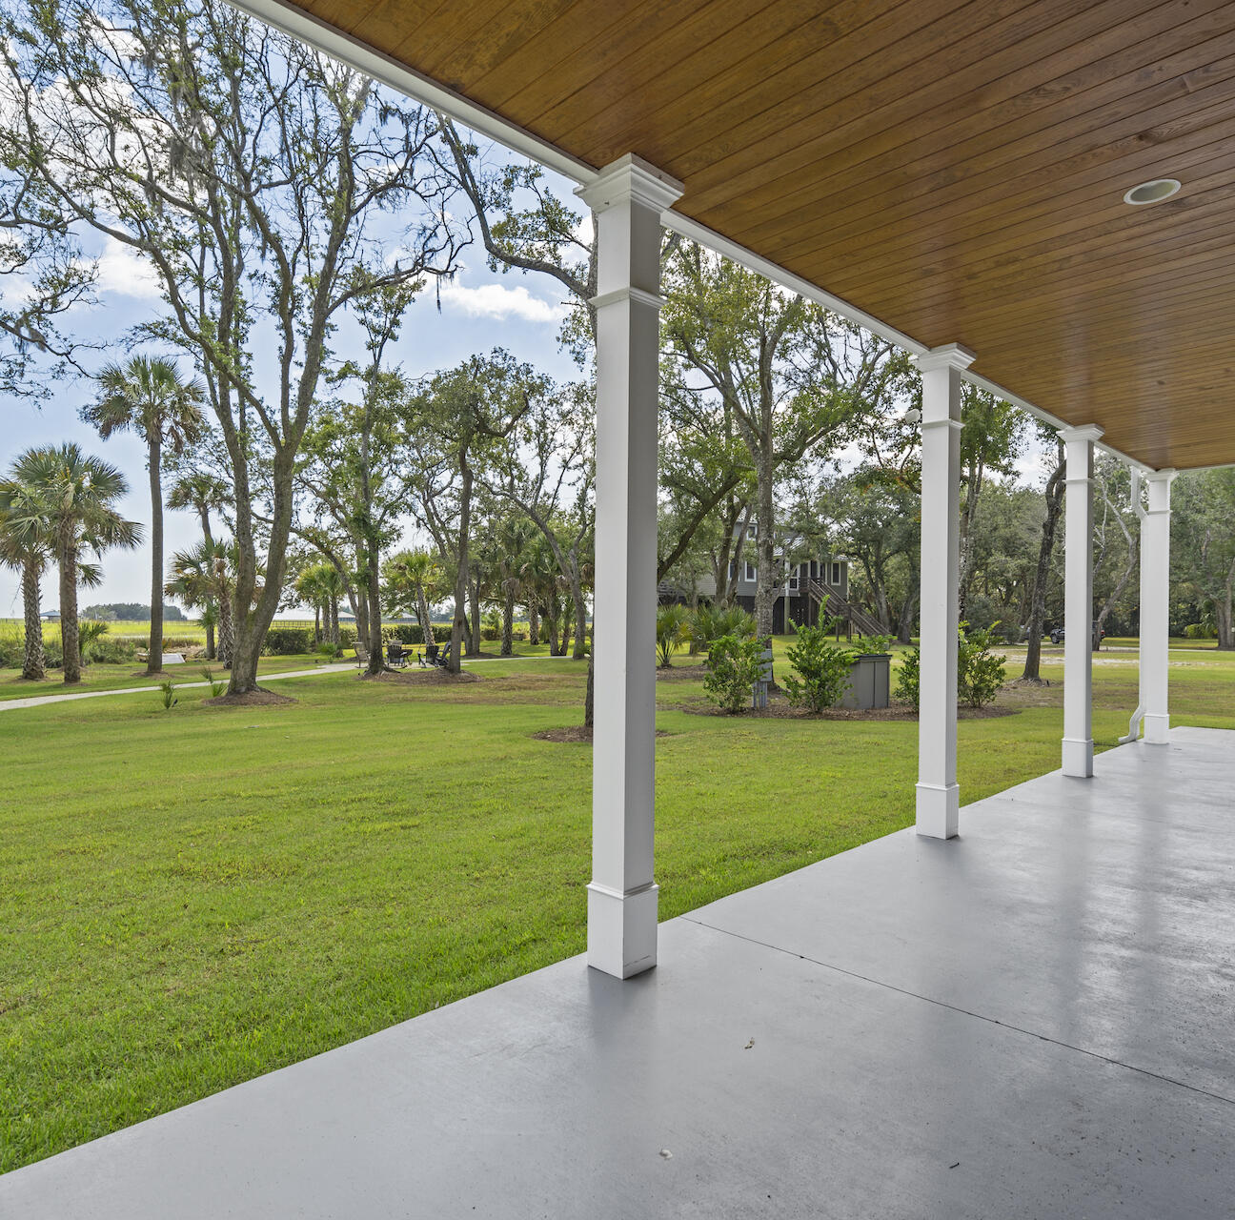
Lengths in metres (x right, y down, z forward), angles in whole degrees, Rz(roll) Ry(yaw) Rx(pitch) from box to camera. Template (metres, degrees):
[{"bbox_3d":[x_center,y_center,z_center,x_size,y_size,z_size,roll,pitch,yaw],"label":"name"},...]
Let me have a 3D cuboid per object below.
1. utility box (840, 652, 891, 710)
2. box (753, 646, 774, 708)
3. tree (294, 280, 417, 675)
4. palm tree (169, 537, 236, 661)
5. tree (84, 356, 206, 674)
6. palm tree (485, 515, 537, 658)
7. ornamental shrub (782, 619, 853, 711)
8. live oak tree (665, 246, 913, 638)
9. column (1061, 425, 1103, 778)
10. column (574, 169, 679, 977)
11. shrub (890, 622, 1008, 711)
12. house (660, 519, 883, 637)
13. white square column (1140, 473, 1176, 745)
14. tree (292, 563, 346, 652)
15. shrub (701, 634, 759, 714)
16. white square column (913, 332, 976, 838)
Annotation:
[{"bbox_3d":[4.566,1.328,15.100,0.780,1.040,0.720,1,0,-30],"label":"utility box"},{"bbox_3d":[2.654,1.223,14.800,0.360,1.150,0.240,1,0,3],"label":"box"},{"bbox_3d":[-8.845,-4.521,27.568,4.200,13.300,4.200,1,-1,-18],"label":"tree"},{"bbox_3d":[-16.027,-0.314,32.500,3.500,5.300,3.500,1,0,-26],"label":"palm tree"},{"bbox_3d":[-16.676,-3.331,28.700,3.700,10.900,3.700,1,0,-30],"label":"tree"},{"bbox_3d":[-5.309,-1.211,40.537,2.700,7.123,2.700,1,-1,-7],"label":"palm tree"},{"bbox_3d":[3.533,0.987,14.200,1.220,1.660,1.200,0,0,14],"label":"ornamental shrub"},{"bbox_3d":[3.917,-3.753,19.458,6.200,11.191,6.000,0,-1,11],"label":"live oak tree"},{"bbox_3d":[4.237,-0.067,7.451,0.322,3.179,0.322,1,-1,-45],"label":"column"},{"bbox_3d":[0.036,-0.136,3.213,0.309,3.084,0.309,1,-1,-45],"label":"column"},{"bbox_3d":[6.213,1.029,15.200,1.900,1.580,1.450,1,0,6],"label":"shrub"},{"bbox_3d":[12.494,-2.637,67.047,16.500,9.200,11.000,0,-1,3],"label":"house"},{"bbox_3d":[6.401,-0.026,9.585,0.322,3.179,0.322,1,-1,-45],"label":"white square column"},{"bbox_3d":[-18.294,-0.220,50.028,3.300,5.364,3.200,1,-1,-20],"label":"tree"},{"bbox_3d":[1.932,1.076,13.907,1.020,1.369,1.000,0,-1,8],"label":"shrub"},{"bbox_3d":[2.076,-0.098,5.227,0.309,3.084,0.309,1,-1,-45],"label":"white square column"}]

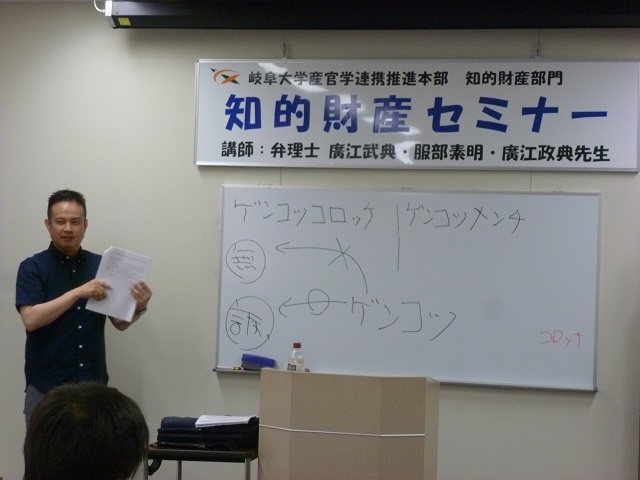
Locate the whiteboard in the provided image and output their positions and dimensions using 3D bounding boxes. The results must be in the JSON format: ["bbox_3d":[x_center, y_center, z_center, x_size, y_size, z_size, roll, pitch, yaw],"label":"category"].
[{"bbox_3d":[0.390,0.213,6.600,1.810,0.910,0.060,2,0,13],"label":"whiteboard"}]

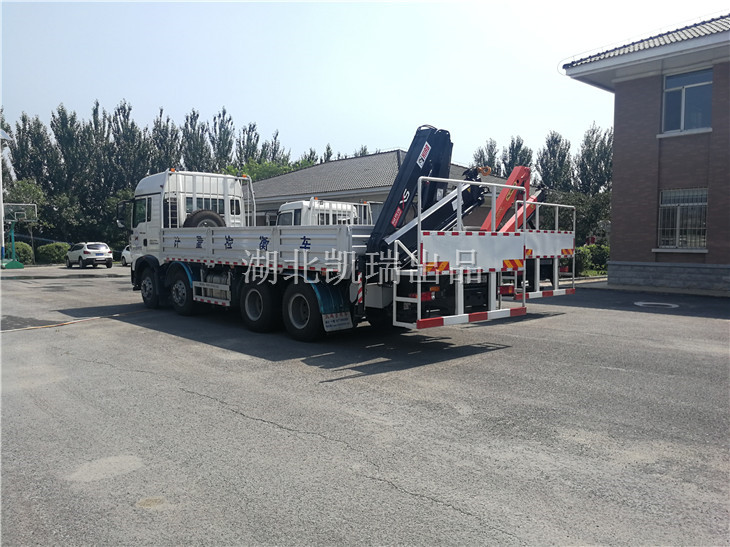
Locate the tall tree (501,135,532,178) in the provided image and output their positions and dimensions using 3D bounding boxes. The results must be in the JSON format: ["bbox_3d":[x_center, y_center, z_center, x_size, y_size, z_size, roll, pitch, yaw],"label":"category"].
[{"bbox_3d":[14.616,-7.499,55.392,3.250,11.600,3.250,0,4,0],"label":"tall tree"}]

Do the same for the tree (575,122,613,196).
[{"bbox_3d":[20.312,-7.330,50.404,3.970,11.980,3.970,0,4,0],"label":"tree"}]

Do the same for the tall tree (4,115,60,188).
[{"bbox_3d":[-30.131,-7.913,51.843,4.800,13.330,4.800,-1,3,-30],"label":"tall tree"}]

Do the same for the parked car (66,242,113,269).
[{"bbox_3d":[-17.648,-1.166,36.483,1.800,1.600,4.320,-2,4,-42],"label":"parked car"}]

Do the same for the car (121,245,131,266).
[{"bbox_3d":[-14.024,-1.168,36.529,1.770,1.500,4.300,-4,5,-45],"label":"car"}]

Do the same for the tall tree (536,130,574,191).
[{"bbox_3d":[17.455,-7.360,52.894,3.680,11.690,3.680,0,4,0],"label":"tall tree"}]

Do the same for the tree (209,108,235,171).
[{"bbox_3d":[-15.182,-9.575,60.411,3.100,15.970,3.100,0,3,-14],"label":"tree"}]

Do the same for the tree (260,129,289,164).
[{"bbox_3d":[-10.822,-9.350,67.383,3.400,14.870,3.400,0,3,-9],"label":"tree"}]

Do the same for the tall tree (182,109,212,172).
[{"bbox_3d":[-14.740,-7.946,50.443,2.950,13.130,2.950,0,4,0],"label":"tall tree"}]

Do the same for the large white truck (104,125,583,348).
[{"bbox_3d":[-1.943,-0.753,12.187,2.530,3.520,10.650,-3,4,-42],"label":"large white truck"}]

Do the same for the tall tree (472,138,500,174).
[{"bbox_3d":[15.104,-9.364,71.382,3.500,14.850,3.500,1,3,12],"label":"tall tree"}]

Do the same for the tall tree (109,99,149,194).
[{"bbox_3d":[-19.389,-7.749,47.442,3.550,13.100,3.550,0,4,0],"label":"tall tree"}]

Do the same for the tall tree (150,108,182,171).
[{"bbox_3d":[-20.031,-8.974,57.386,3.300,15.020,3.300,-1,3,-19],"label":"tall tree"}]

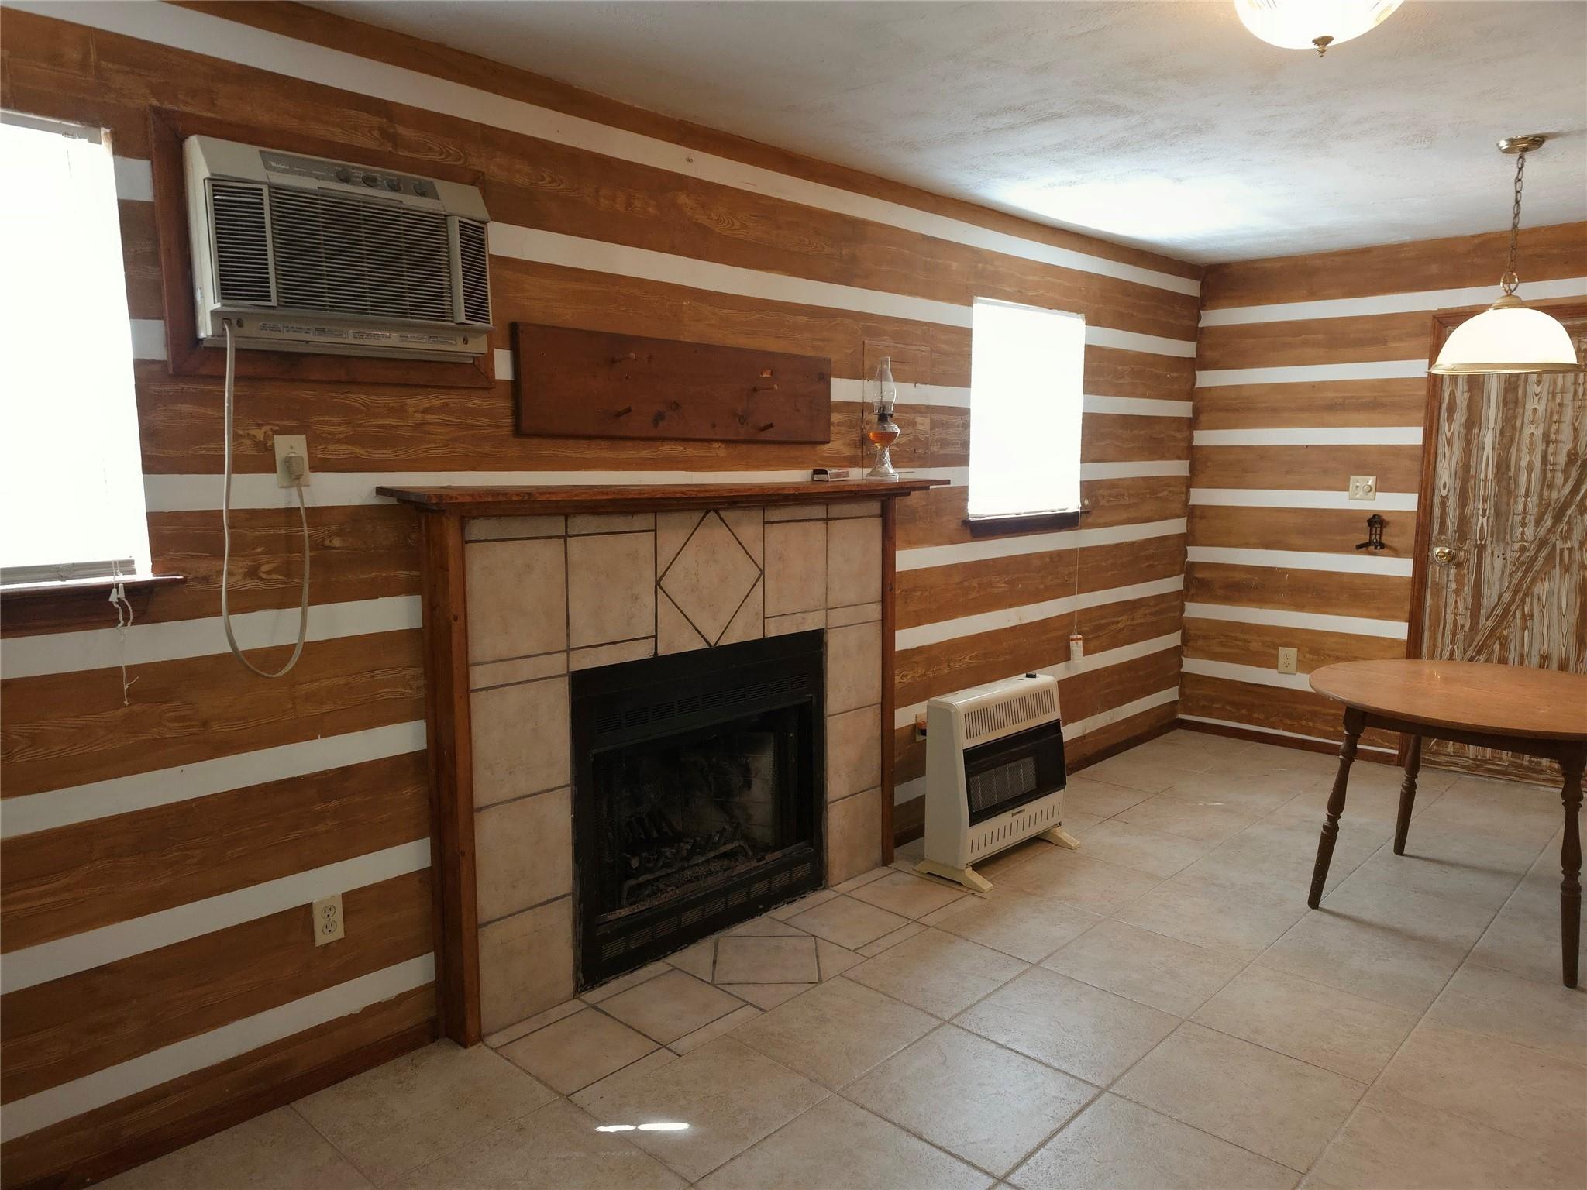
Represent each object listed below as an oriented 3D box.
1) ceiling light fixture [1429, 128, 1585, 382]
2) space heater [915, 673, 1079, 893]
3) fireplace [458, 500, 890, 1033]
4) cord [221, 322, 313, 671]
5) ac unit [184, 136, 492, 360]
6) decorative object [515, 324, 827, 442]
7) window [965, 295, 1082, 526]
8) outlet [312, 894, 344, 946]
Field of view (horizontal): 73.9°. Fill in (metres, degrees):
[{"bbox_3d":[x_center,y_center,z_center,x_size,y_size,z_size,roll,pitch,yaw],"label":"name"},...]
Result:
[{"bbox_3d":[2.288,-1.073,3.342,0.405,0.704,0.405,7,11,44],"label":"ceiling light fixture"},{"bbox_3d":[0.771,0.658,3.911,0.300,0.660,0.645,7,11,44],"label":"space heater"},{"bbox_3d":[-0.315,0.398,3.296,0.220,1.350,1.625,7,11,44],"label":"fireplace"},{"bbox_3d":[-1.134,-0.193,2.242,0.110,0.743,0.195,7,11,44],"label":"cord"},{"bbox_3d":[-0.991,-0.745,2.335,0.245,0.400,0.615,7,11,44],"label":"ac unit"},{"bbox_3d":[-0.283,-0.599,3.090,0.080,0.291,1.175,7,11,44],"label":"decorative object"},{"bbox_3d":[0.994,-0.770,4.435,0.070,0.862,0.860,7,11,44],"label":"window"},{"bbox_3d":[-1.092,0.766,2.483,0.015,0.112,0.068,7,11,44],"label":"outlet"}]

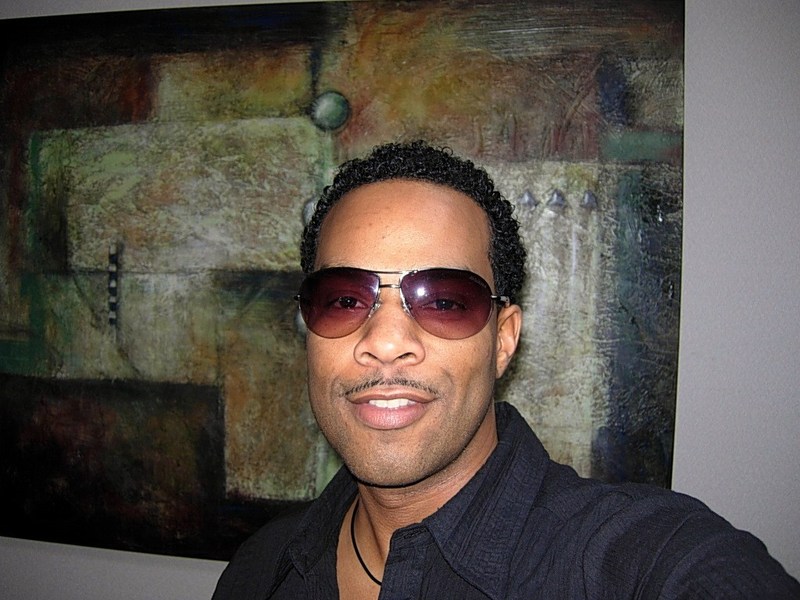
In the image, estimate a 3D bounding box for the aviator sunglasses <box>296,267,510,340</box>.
[{"bbox_3d":[0.005,0.005,0.607,0.138,0.052,0.140,1,-3,9],"label":"aviator sunglasses"}]

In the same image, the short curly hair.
[{"bbox_3d":[0.015,-0.039,0.666,0.174,0.172,0.190,1,-3,9],"label":"short curly hair"}]

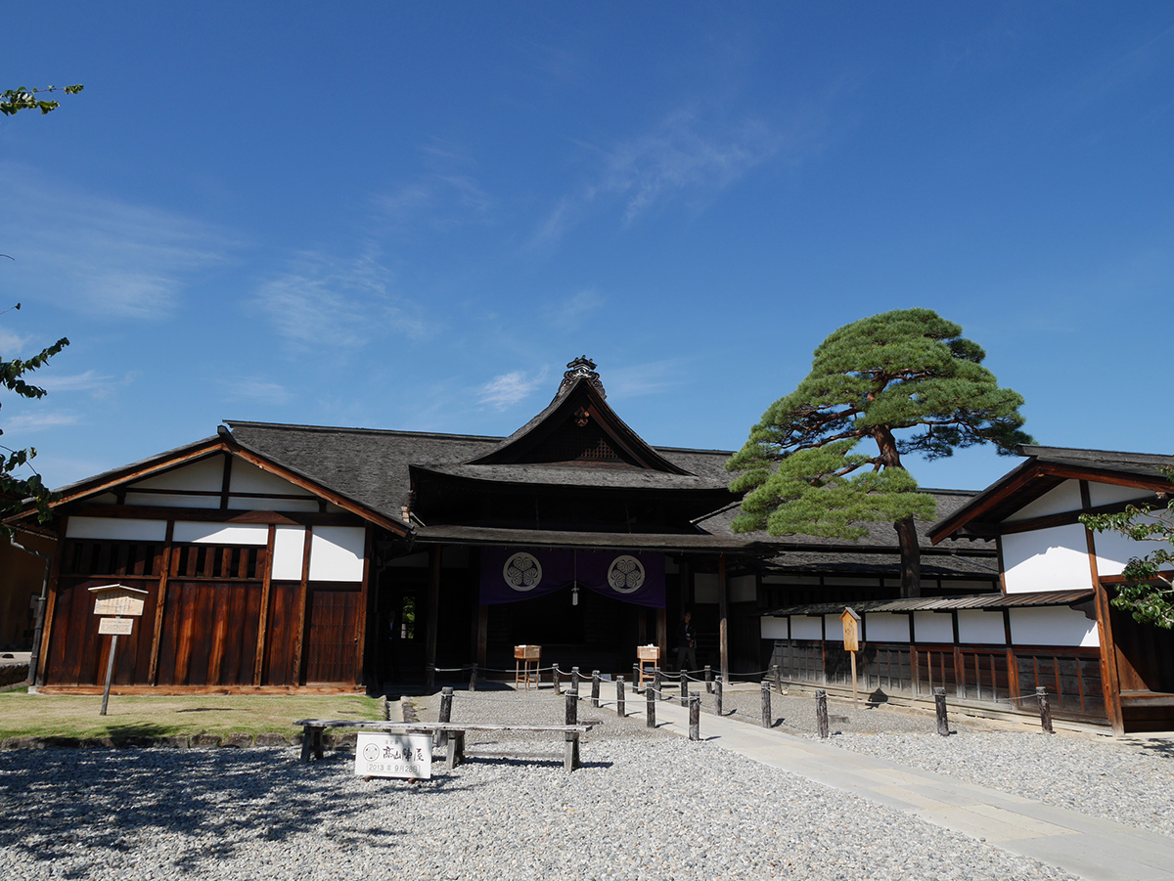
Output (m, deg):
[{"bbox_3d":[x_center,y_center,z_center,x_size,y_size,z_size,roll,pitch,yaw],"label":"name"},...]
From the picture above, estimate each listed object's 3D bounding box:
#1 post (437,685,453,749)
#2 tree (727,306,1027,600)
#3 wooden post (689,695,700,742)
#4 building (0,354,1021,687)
[{"bbox_3d":[-1.711,3.292,9.702,0.128,0.673,0.128,4,-13,-13],"label":"post"},{"bbox_3d":[6.863,1.155,18.853,6.732,9.160,6.120,-4,-14,20],"label":"tree"},{"bbox_3d":[1.381,3.533,10.436,0.122,0.596,0.122,4,-13,-13],"label":"wooden post"},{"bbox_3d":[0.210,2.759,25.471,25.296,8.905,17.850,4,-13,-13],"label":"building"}]

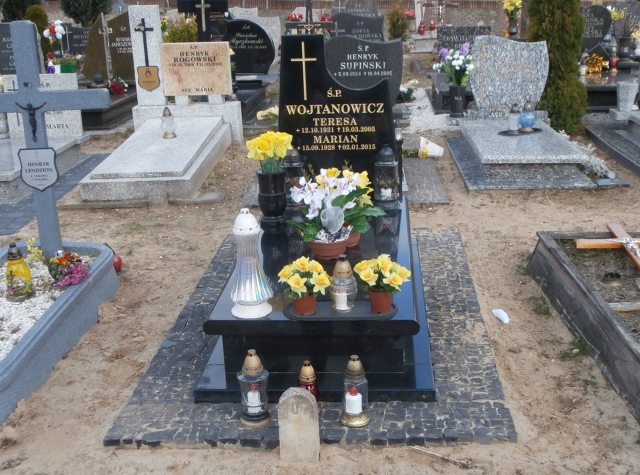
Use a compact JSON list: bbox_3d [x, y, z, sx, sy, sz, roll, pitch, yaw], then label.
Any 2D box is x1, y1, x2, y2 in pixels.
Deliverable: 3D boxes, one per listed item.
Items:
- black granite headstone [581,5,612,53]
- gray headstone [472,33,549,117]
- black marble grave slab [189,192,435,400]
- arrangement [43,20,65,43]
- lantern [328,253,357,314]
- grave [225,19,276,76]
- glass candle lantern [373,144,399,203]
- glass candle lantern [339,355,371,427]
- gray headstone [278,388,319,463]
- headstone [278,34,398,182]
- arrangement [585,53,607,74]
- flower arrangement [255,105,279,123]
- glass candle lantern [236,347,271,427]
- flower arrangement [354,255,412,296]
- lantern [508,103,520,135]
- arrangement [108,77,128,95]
[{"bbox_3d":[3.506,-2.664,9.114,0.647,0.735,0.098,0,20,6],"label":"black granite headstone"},{"bbox_3d":[1.742,-1.500,6.520,0.700,0.750,0.100,-1,20,3],"label":"gray headstone"},{"bbox_3d":[0.040,0.219,3.602,0.980,0.320,1.710,-1,21,6],"label":"black marble grave slab"},{"bbox_3d":[-3.485,-2.706,9.212,0.274,0.284,0.245,0,20,6],"label":"arrangement"},{"bbox_3d":[0.088,0.181,2.860,0.116,0.247,0.116,0,20,6],"label":"lantern"},{"bbox_3d":[-0.943,-2.463,9.102,0.700,0.700,0.110,-1,20,3],"label":"grave"},{"bbox_3d":[0.394,-0.381,4.174,0.147,0.343,0.147,0,20,6],"label":"glass candle lantern"},{"bbox_3d":[0.127,0.540,2.525,0.113,0.268,0.113,0,20,5],"label":"glass candle lantern"},{"bbox_3d":[-0.066,0.629,2.384,0.138,0.270,0.065,0,20,5],"label":"gray headstone"},{"bbox_3d":[0.094,-0.685,3.947,0.680,0.910,0.090,0,20,5],"label":"headstone"},{"bbox_3d":[3.319,-2.092,8.497,0.250,0.220,0.210,0,20,5],"label":"arrangement"},{"bbox_3d":[-0.523,-1.365,7.812,0.310,0.190,0.240,0,20,5],"label":"flower arrangement"},{"bbox_3d":[-0.257,0.575,2.704,0.121,0.309,0.121,0,20,6],"label":"glass candle lantern"},{"bbox_3d":[0.245,0.142,2.814,0.230,0.181,0.216,0,20,6],"label":"flower arrangement"},{"bbox_3d":[1.731,-1.053,6.231,0.093,0.265,0.093,0,20,6],"label":"lantern"},{"bbox_3d":[-2.717,-2.014,9.445,0.255,0.186,0.216,0,20,6],"label":"arrangement"}]

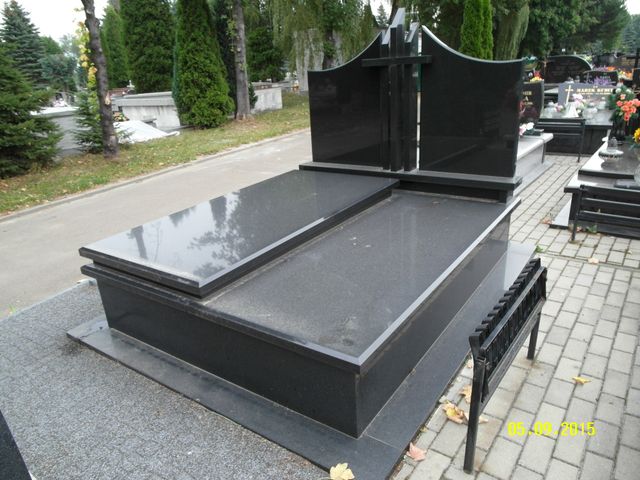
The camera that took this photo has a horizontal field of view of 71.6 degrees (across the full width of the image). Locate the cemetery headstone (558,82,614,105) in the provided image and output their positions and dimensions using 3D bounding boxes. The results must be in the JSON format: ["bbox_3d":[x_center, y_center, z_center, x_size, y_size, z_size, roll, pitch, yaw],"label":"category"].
[{"bbox_3d":[5.131,-2.789,8.524,0.972,0.431,0.097,11,24,34],"label":"cemetery headstone"}]

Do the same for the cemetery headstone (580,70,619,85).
[{"bbox_3d":[6.982,-3.968,10.998,0.761,0.410,0.097,11,24,34],"label":"cemetery headstone"}]

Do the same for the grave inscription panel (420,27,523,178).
[{"bbox_3d":[1.099,-1.013,3.264,0.719,1.060,0.082,11,24,34],"label":"grave inscription panel"}]

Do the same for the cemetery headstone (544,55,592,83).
[{"bbox_3d":[7.649,-5.249,13.617,1.275,0.759,0.097,11,24,34],"label":"cemetery headstone"}]

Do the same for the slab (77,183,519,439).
[{"bbox_3d":[0.068,0.056,3.006,1.873,0.533,2.375,11,24,34],"label":"slab"}]

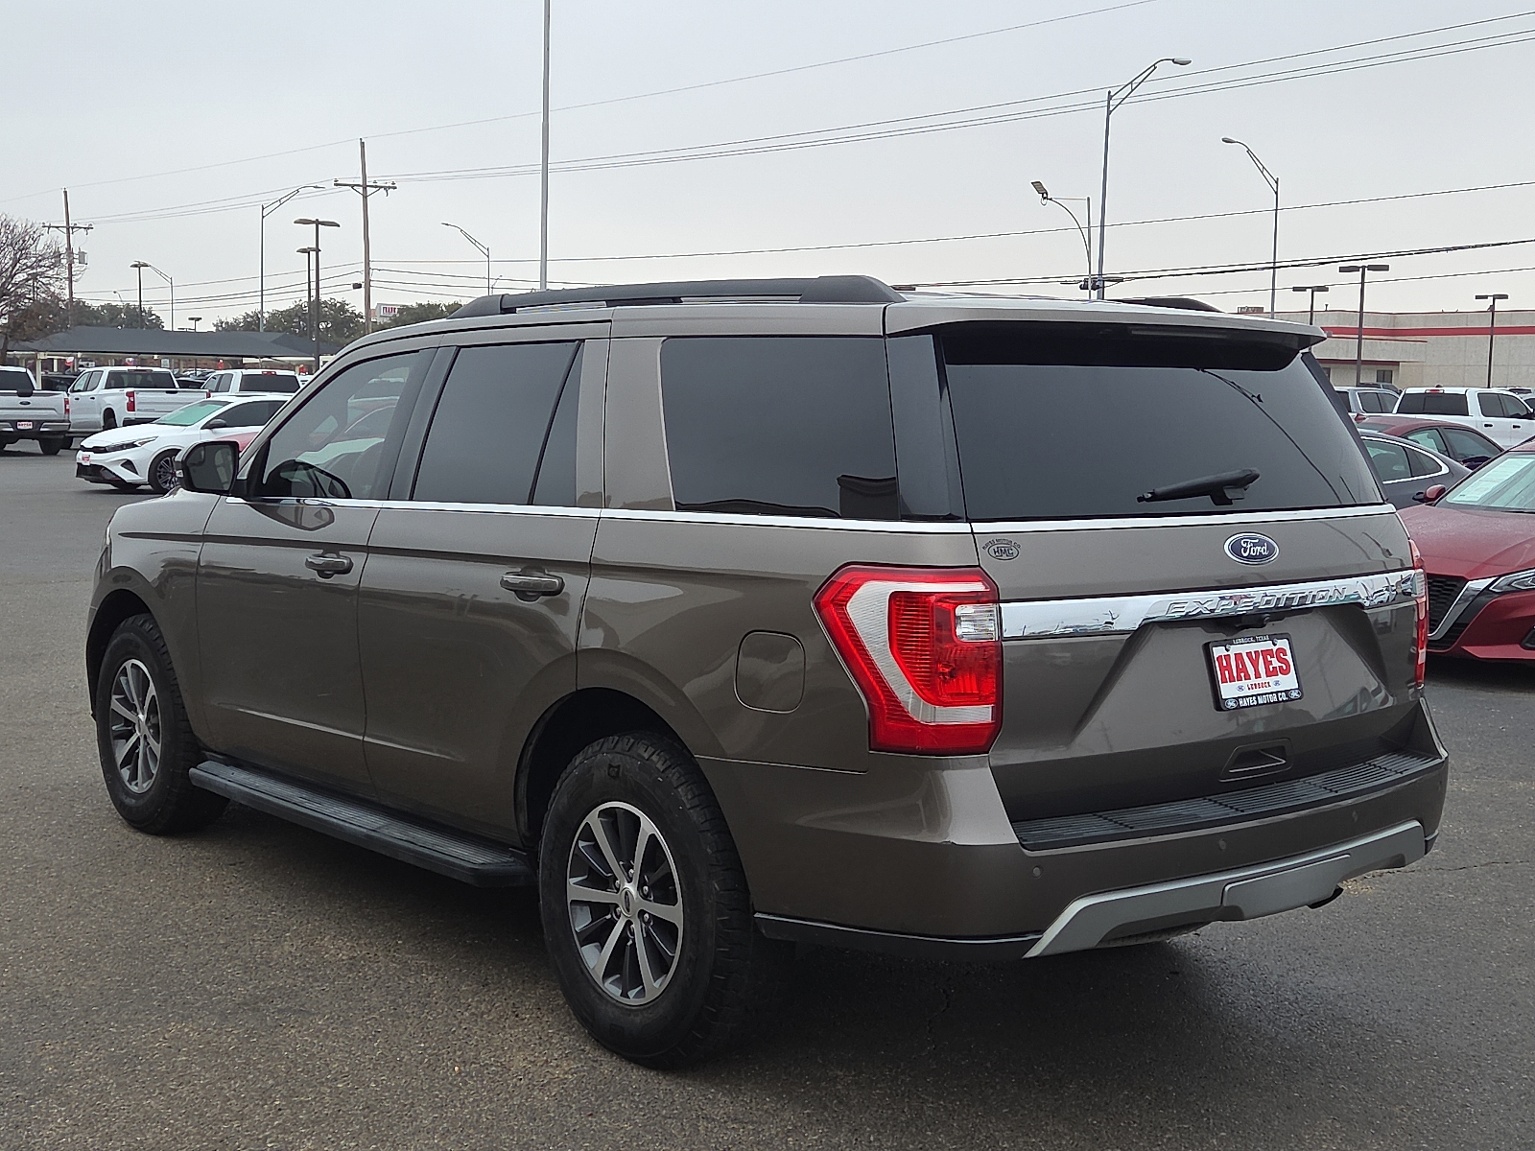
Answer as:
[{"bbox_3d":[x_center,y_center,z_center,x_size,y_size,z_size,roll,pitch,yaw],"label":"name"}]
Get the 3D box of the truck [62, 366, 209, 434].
[{"bbox_3d":[-15.100,-3.980,44.360,2.060,1.920,5.870,-3,7,-35],"label":"truck"}]

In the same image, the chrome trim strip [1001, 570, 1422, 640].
[{"bbox_3d":[1.081,0.066,4.219,1.525,0.080,0.090,-3,6,-40],"label":"chrome trim strip"}]

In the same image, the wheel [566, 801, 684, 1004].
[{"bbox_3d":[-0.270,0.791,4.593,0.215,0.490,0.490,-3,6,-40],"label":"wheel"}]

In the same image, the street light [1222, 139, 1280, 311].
[{"bbox_3d":[19.279,-11.438,74.675,3.100,12.200,0.330,-2,6,-30],"label":"street light"}]

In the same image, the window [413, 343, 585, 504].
[{"bbox_3d":[-0.708,-0.409,4.997,0.040,0.445,0.816,14,-5,-40],"label":"window"}]

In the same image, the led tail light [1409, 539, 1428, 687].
[{"bbox_3d":[1.625,0.085,4.925,0.230,0.385,0.350,-3,6,-40],"label":"led tail light"}]

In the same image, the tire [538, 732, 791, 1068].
[{"bbox_3d":[-0.263,0.807,4.669,0.280,0.825,0.825,-4,7,-40],"label":"tire"}]

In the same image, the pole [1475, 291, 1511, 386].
[{"bbox_3d":[30.331,-8.430,78.307,1.420,6.775,0.350,1,5,0],"label":"pole"}]

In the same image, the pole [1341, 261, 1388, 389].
[{"bbox_3d":[19.804,-7.155,62.301,1.680,6.400,0.400,3,6,18],"label":"pole"}]

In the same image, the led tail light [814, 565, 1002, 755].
[{"bbox_3d":[0.290,0.174,3.875,0.210,0.405,0.390,-3,6,-40],"label":"led tail light"}]

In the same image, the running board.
[{"bbox_3d":[-1.312,0.758,5.767,0.170,0.072,2.020,-4,6,-40],"label":"running board"}]

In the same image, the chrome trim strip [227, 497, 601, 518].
[{"bbox_3d":[-1.111,-0.202,5.425,0.025,0.030,2.232,-3,5,-39],"label":"chrome trim strip"}]

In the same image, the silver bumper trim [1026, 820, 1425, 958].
[{"bbox_3d":[1.130,0.691,4.203,1.490,0.130,0.120,-3,6,-40],"label":"silver bumper trim"}]

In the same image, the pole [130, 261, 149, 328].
[{"bbox_3d":[-36.857,-13.870,109.582,1.200,8.700,0.450,2,6,11],"label":"pole"}]

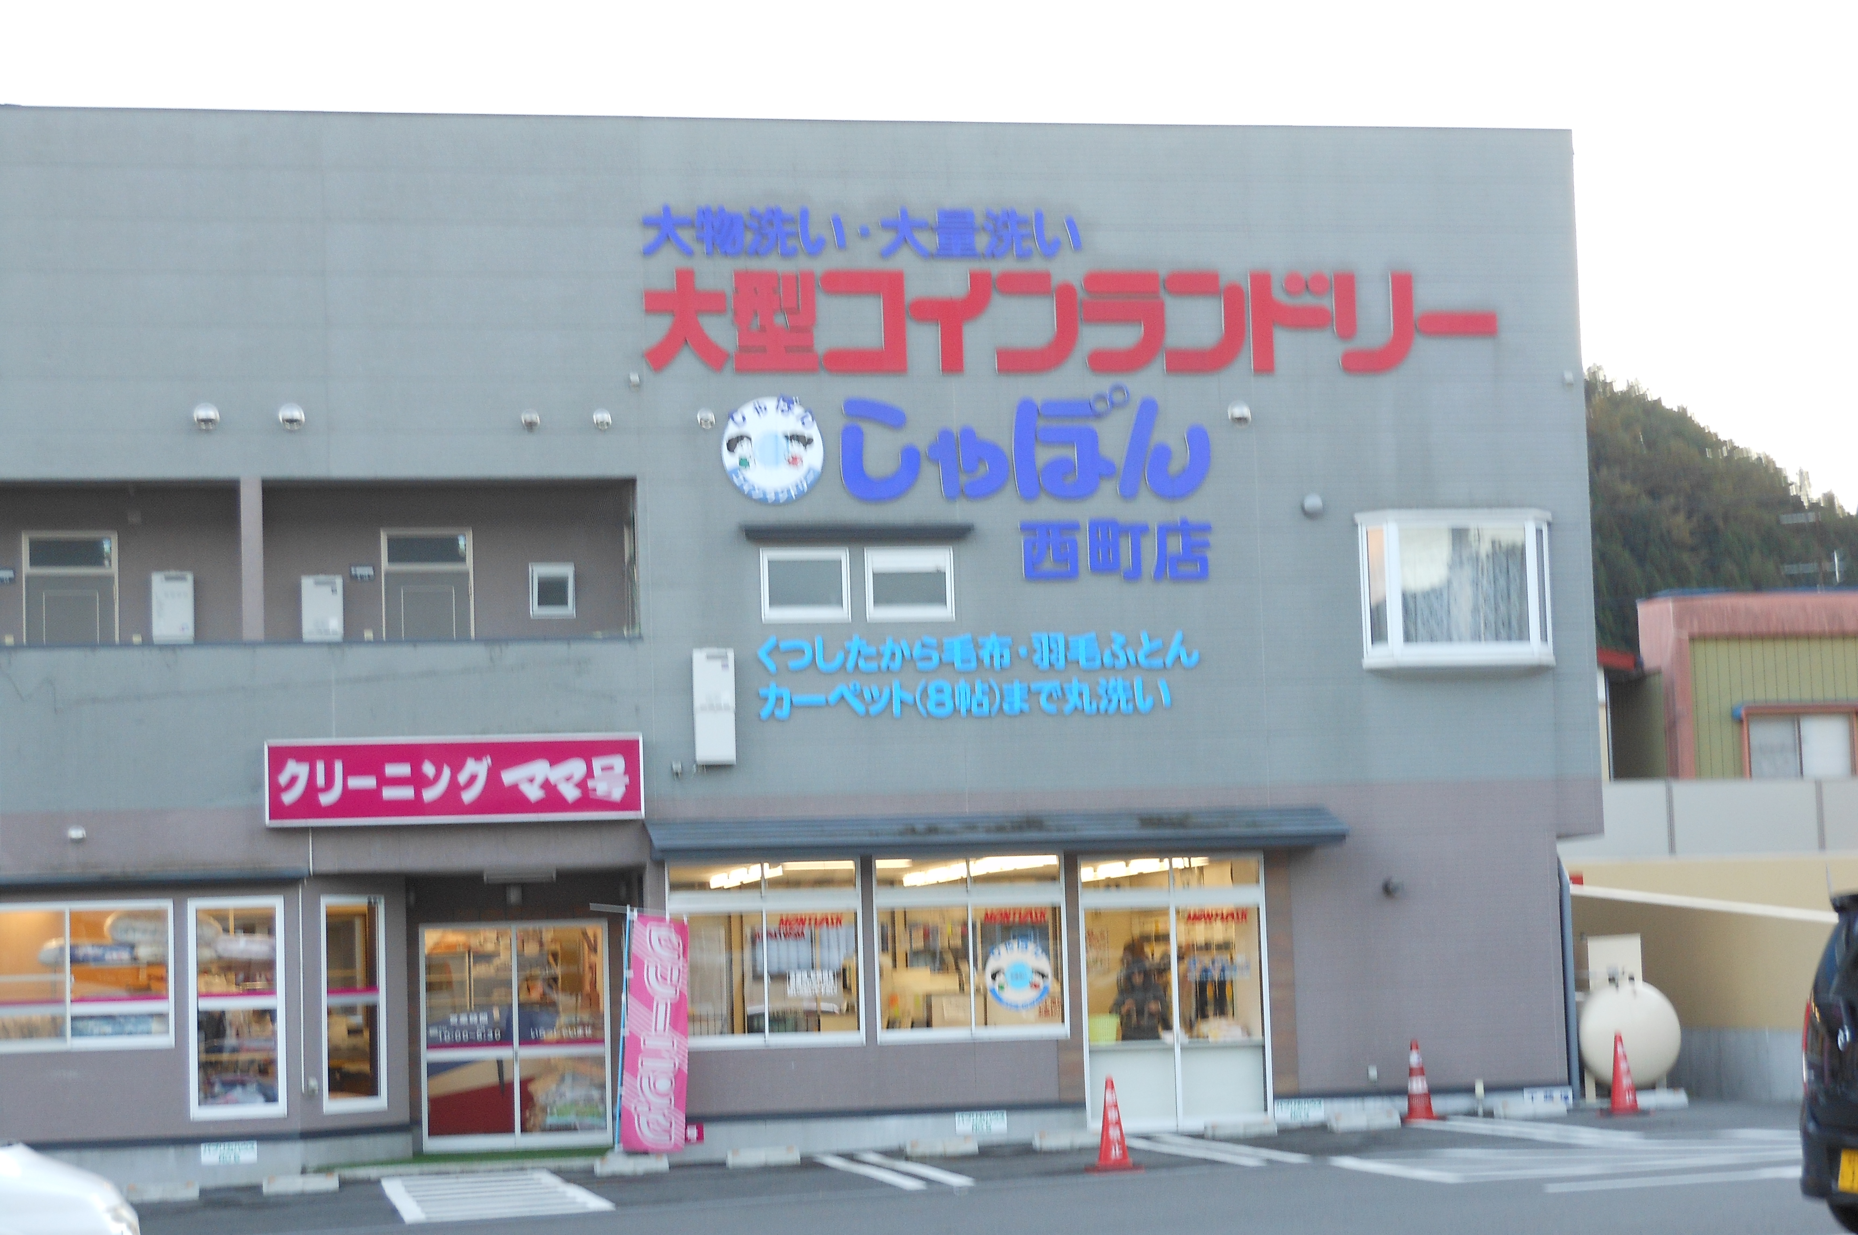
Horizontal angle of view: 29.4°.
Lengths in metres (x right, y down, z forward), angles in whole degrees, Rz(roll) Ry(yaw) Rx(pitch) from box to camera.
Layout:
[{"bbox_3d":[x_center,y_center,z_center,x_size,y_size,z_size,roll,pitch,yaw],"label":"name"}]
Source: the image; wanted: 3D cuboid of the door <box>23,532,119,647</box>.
[{"bbox_3d":[-7.353,0.362,30.395,0.795,2.230,0.120,-1,-5,-11],"label":"door"}]

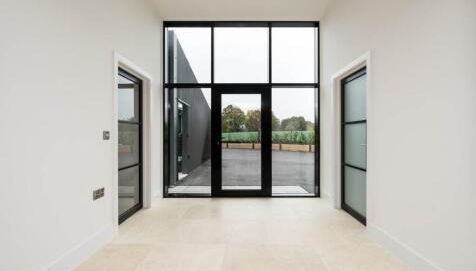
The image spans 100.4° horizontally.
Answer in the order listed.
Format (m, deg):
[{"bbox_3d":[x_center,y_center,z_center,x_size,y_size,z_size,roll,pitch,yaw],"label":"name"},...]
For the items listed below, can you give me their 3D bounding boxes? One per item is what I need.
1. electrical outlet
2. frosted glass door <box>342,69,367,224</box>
[{"bbox_3d":[-1.423,0.601,2.030,0.012,0.087,0.148,0,0,1],"label":"electrical outlet"},{"bbox_3d":[1.640,0.143,2.700,0.050,2.010,0.820,0,0,1],"label":"frosted glass door"}]

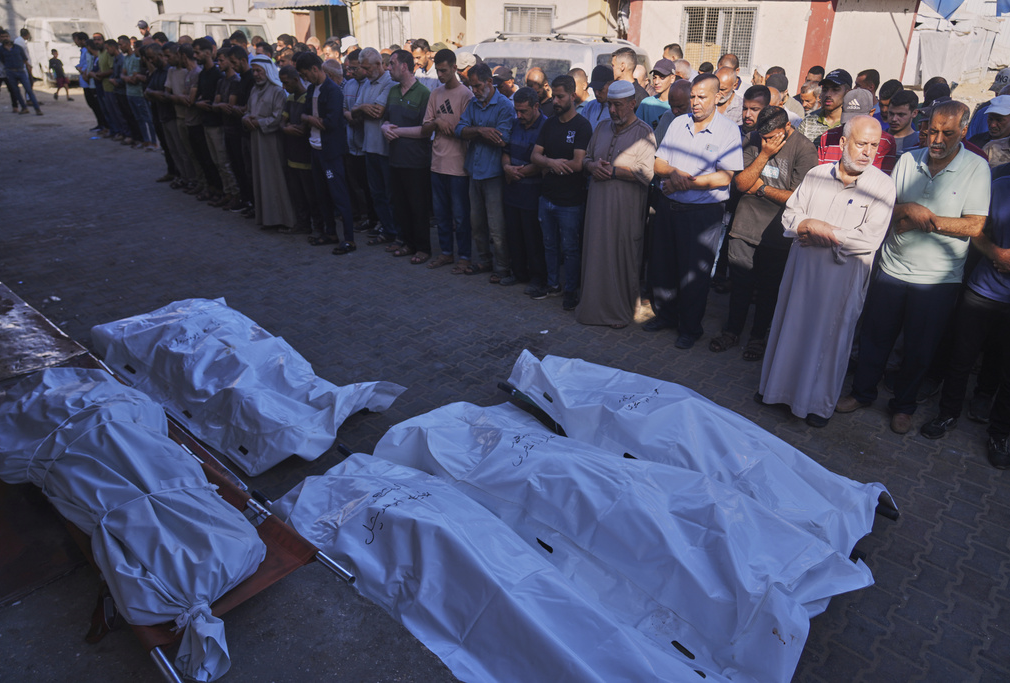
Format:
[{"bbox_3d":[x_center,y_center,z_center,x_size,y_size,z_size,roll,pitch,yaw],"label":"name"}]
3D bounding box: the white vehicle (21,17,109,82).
[{"bbox_3d":[-14.100,-9.527,22.252,1.750,1.950,4.600,-19,32,-32],"label":"white vehicle"}]

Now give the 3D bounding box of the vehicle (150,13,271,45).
[{"bbox_3d":[-7.300,-6.871,16.671,1.780,2.000,4.800,-19,32,-34],"label":"vehicle"}]

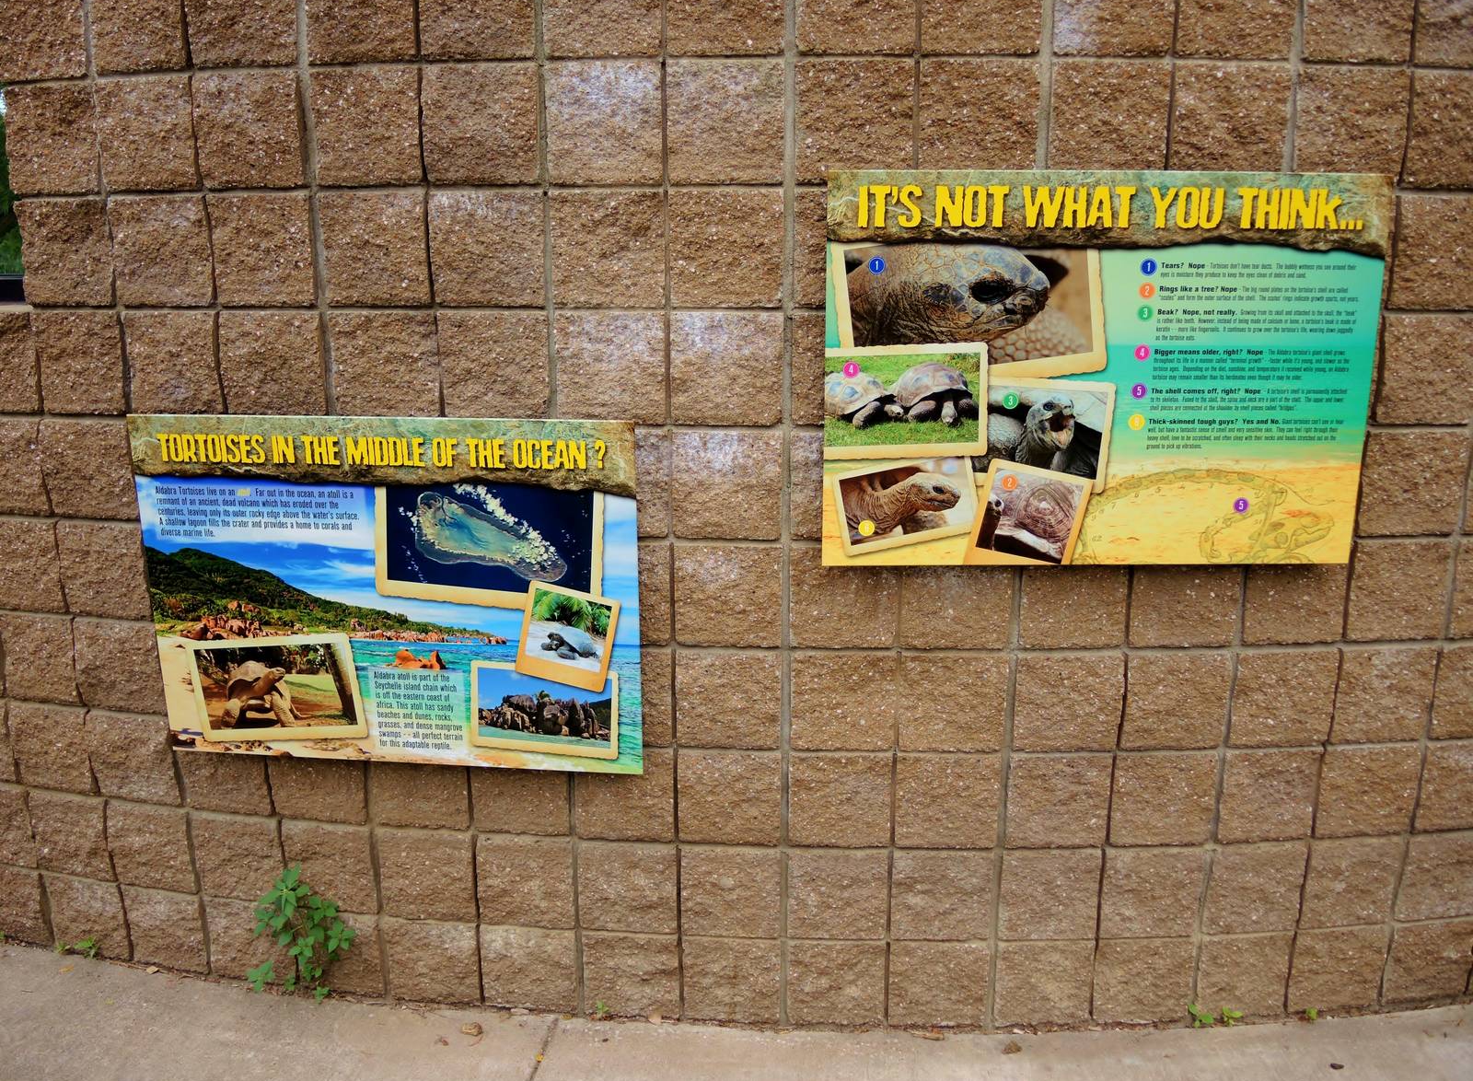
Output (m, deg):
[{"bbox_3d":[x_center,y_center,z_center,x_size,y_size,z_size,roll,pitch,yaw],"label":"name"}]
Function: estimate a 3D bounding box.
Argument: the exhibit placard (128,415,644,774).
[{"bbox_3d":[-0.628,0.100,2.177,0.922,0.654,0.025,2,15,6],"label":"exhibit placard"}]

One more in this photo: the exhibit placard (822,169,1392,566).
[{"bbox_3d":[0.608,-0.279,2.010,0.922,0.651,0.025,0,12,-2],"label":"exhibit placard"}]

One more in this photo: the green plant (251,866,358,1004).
[{"bbox_3d":[-0.873,0.794,2.395,0.205,0.320,0.130,3,15,10],"label":"green plant"}]

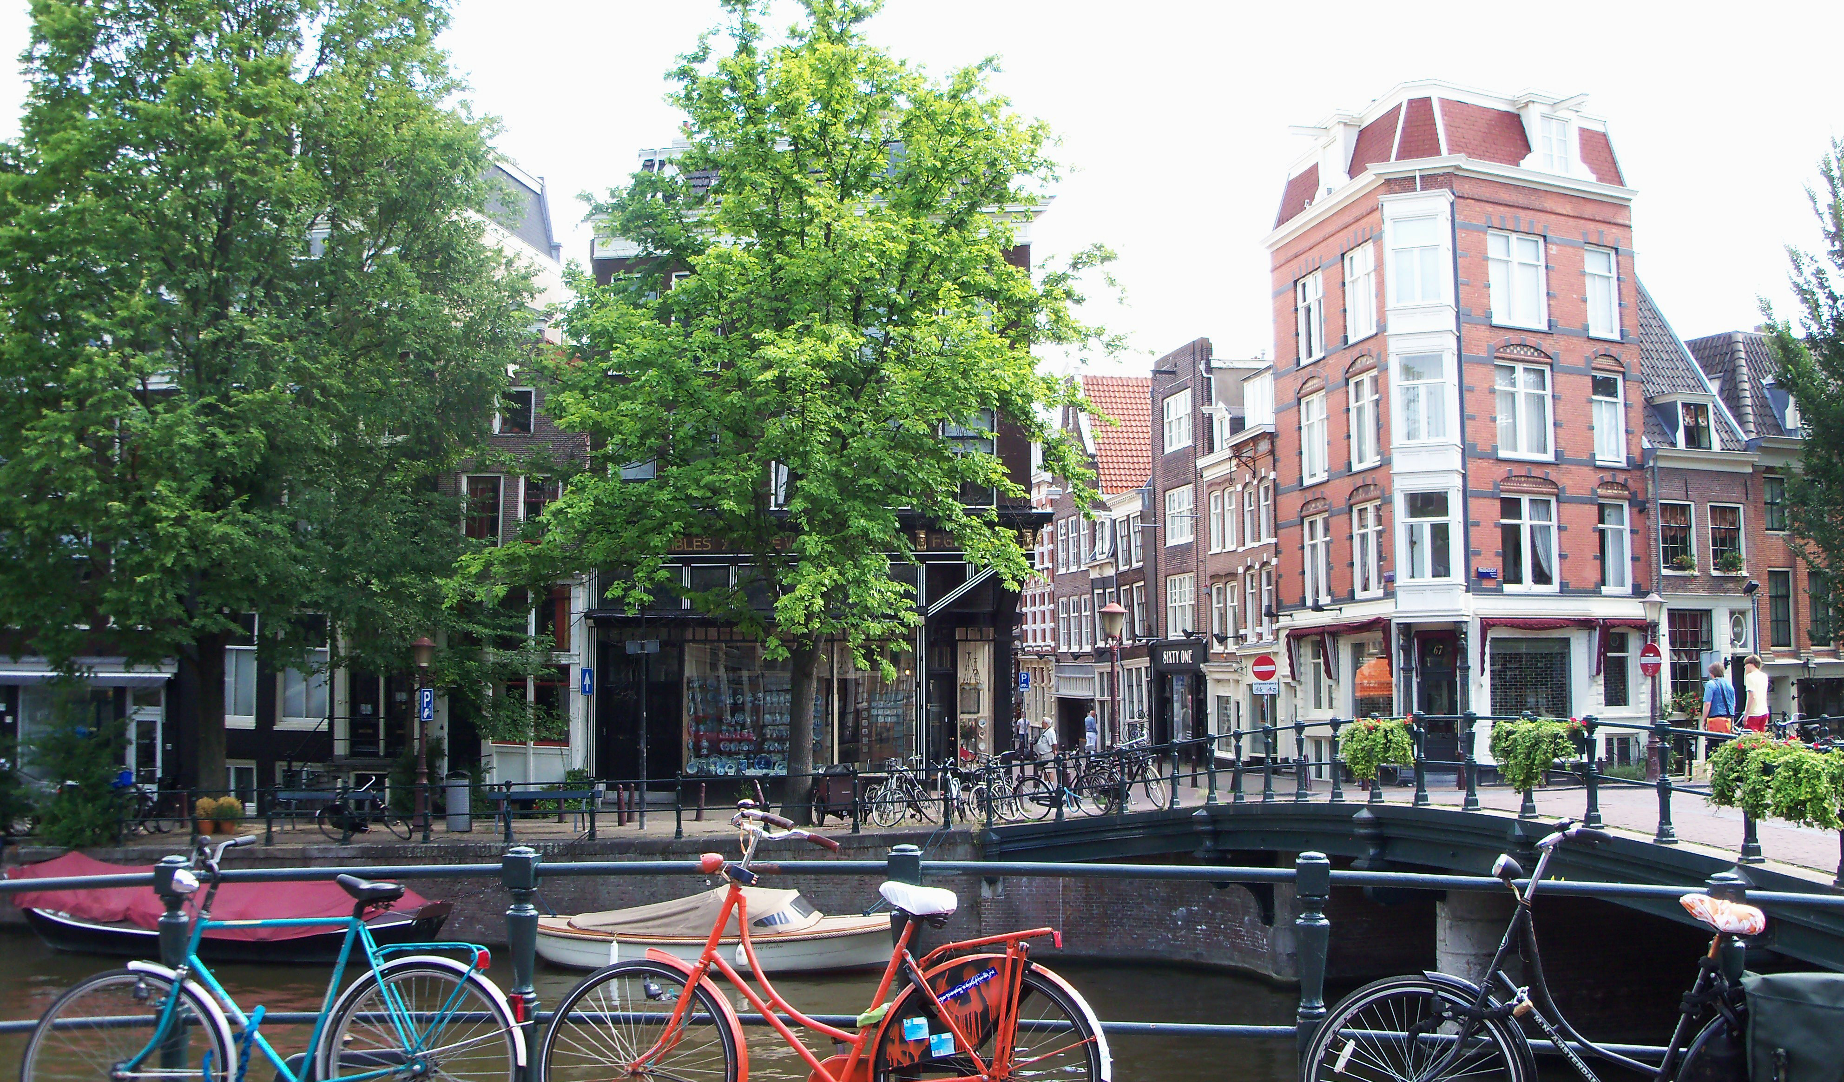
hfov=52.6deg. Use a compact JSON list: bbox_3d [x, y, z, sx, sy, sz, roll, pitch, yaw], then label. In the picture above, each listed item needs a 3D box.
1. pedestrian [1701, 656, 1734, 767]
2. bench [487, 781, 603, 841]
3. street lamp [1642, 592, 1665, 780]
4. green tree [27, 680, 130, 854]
[{"bbox_3d":[12.150,2.713,28.357,0.550,1.720,0.380,0,-5,-14],"label":"pedestrian"},{"bbox_3d":[-6.990,5.006,34.610,2.150,0.800,0.650,-1,-5,8],"label":"bench"},{"bbox_3d":[14.208,2.870,36.355,0.500,3.700,0.500,0,-5,0],"label":"street lamp"},{"bbox_3d":[-15.937,4.131,35.334,1.800,3.200,1.900,0,-5,0],"label":"green tree"}]

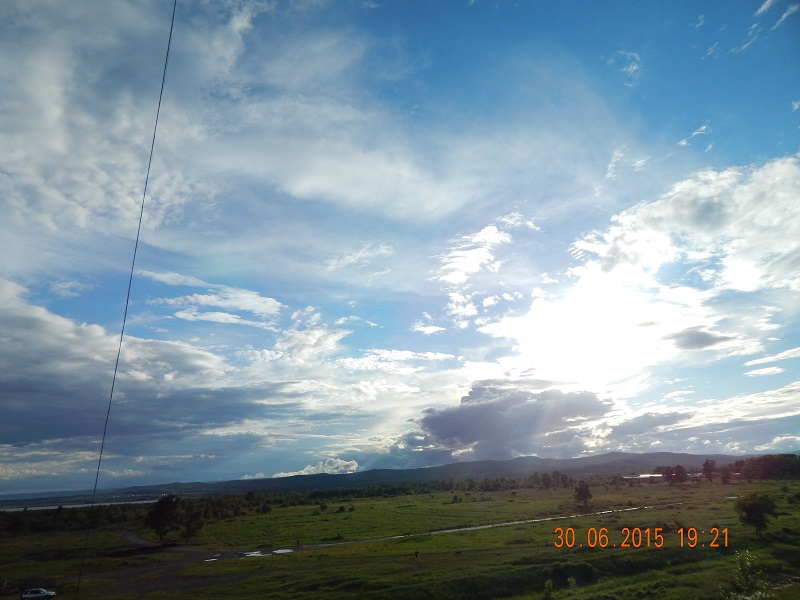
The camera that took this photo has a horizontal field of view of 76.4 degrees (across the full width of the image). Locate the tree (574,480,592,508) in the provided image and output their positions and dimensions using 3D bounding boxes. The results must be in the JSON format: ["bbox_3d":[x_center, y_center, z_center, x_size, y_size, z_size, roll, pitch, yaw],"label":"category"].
[{"bbox_3d":[76.000,81.360,213.080,7.190,10.790,6.980,-9,-20,16],"label":"tree"}]

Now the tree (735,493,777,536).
[{"bbox_3d":[77.510,47.400,112.630,7.850,8.910,7.620,-14,-22,29],"label":"tree"}]

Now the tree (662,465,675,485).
[{"bbox_3d":[194.440,127.760,370.730,7.900,12.080,7.660,-12,-21,24],"label":"tree"}]

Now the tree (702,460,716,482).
[{"bbox_3d":[212.070,117.660,351.540,8.480,15.430,8.230,-13,-22,27],"label":"tree"}]

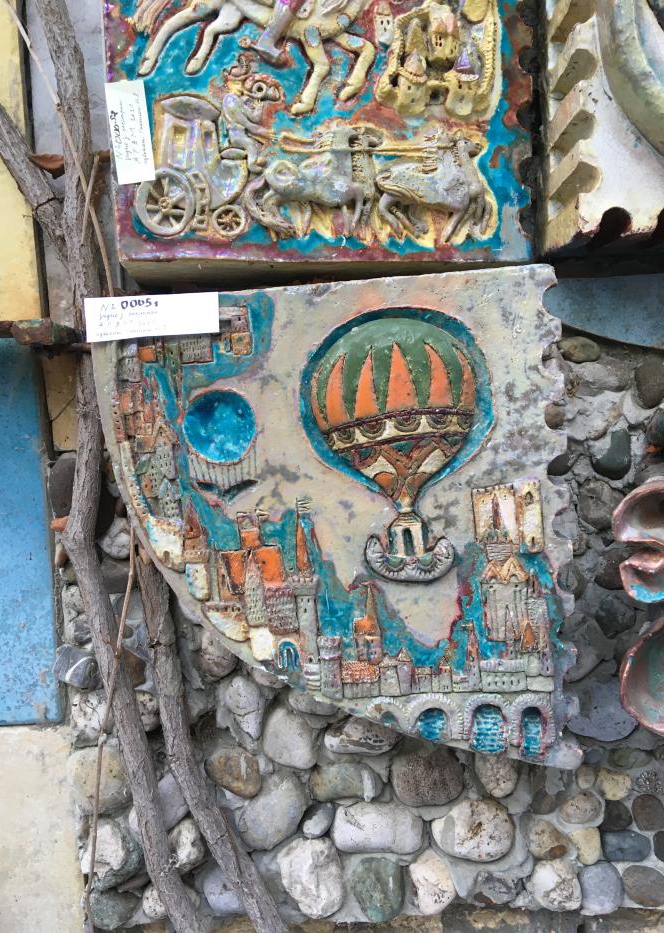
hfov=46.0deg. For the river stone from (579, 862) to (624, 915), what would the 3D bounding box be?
[{"bbox_3d":[0.300,0.469,0.869,0.049,0.059,0.037,-2,5,0],"label":"river stone"}]

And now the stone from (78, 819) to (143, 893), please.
[{"bbox_3d":[-0.243,0.429,0.864,0.068,0.080,0.051,-2,5,0],"label":"stone"}]

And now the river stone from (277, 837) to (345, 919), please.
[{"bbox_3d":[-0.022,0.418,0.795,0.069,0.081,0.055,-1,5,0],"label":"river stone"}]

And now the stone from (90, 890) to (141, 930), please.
[{"bbox_3d":[-0.239,0.487,0.860,0.056,0.046,0.039,-2,8,2],"label":"stone"}]

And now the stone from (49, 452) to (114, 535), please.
[{"bbox_3d":[-0.243,0.026,0.757,0.064,0.077,0.051,-1,5,0],"label":"stone"}]

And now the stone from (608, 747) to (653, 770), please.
[{"bbox_3d":[0.298,0.292,0.783,0.046,0.023,0.024,-1,5,0],"label":"stone"}]

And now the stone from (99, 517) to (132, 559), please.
[{"bbox_3d":[-0.234,0.078,0.851,0.038,0.047,0.031,-2,5,0],"label":"stone"}]

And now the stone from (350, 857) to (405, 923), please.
[{"bbox_3d":[0.052,0.470,0.869,0.057,0.071,0.043,-2,5,0],"label":"stone"}]

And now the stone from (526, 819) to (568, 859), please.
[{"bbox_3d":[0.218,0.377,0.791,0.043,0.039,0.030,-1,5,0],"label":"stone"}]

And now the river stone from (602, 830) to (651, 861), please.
[{"bbox_3d":[0.314,0.404,0.832,0.052,0.033,0.031,-2,8,2],"label":"river stone"}]

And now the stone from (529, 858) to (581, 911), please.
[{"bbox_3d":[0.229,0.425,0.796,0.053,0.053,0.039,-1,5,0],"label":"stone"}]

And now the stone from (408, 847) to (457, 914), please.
[{"bbox_3d":[0.112,0.461,0.868,0.051,0.072,0.038,-2,5,0],"label":"stone"}]

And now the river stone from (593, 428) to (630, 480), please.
[{"bbox_3d":[0.278,-0.012,0.777,0.039,0.051,0.032,-2,8,2],"label":"river stone"}]

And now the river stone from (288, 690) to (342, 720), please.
[{"bbox_3d":[-0.018,0.256,0.863,0.058,0.046,0.037,-2,5,0],"label":"river stone"}]

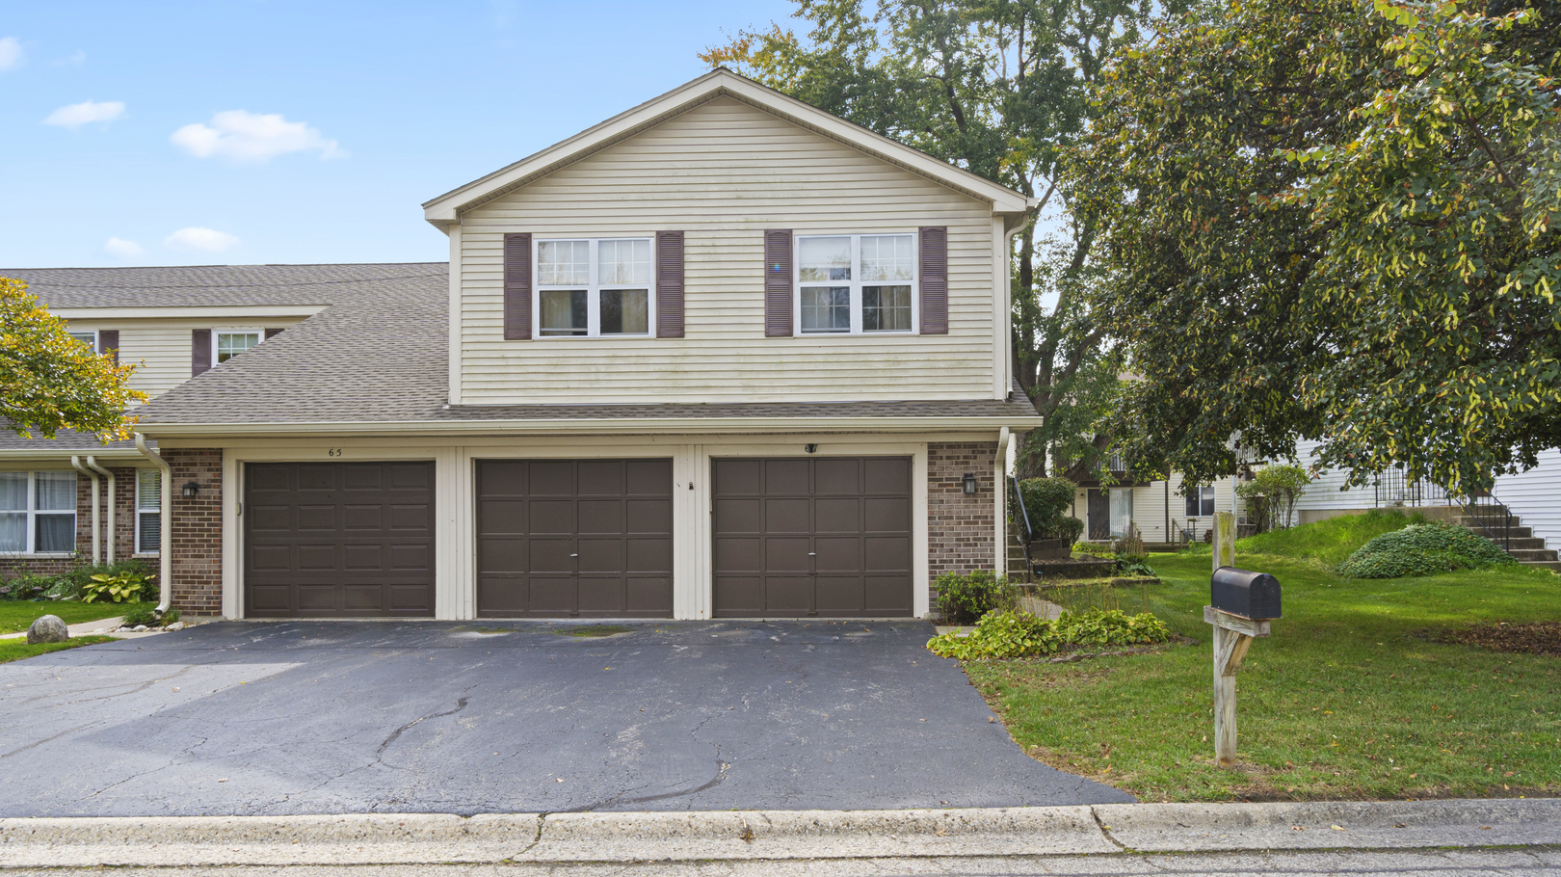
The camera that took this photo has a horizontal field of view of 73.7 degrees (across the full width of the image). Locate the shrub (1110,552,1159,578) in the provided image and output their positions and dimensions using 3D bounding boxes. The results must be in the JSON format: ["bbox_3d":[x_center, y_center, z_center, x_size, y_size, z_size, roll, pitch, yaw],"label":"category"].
[{"bbox_3d":[5.450,1.950,15.950,0.720,0.420,0.650,-1,-2,2],"label":"shrub"}]

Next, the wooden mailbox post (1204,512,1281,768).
[{"bbox_3d":[2.600,1.175,5.920,0.190,1.500,0.780,-1,-2,3],"label":"wooden mailbox post"}]

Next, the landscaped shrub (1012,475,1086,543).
[{"bbox_3d":[4.500,1.220,17.500,1.300,1.150,1.200,-1,-2,2],"label":"landscaped shrub"}]

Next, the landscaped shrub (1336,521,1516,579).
[{"bbox_3d":[10.500,1.790,17.000,2.700,0.850,2.200,-1,-2,2],"label":"landscaped shrub"}]

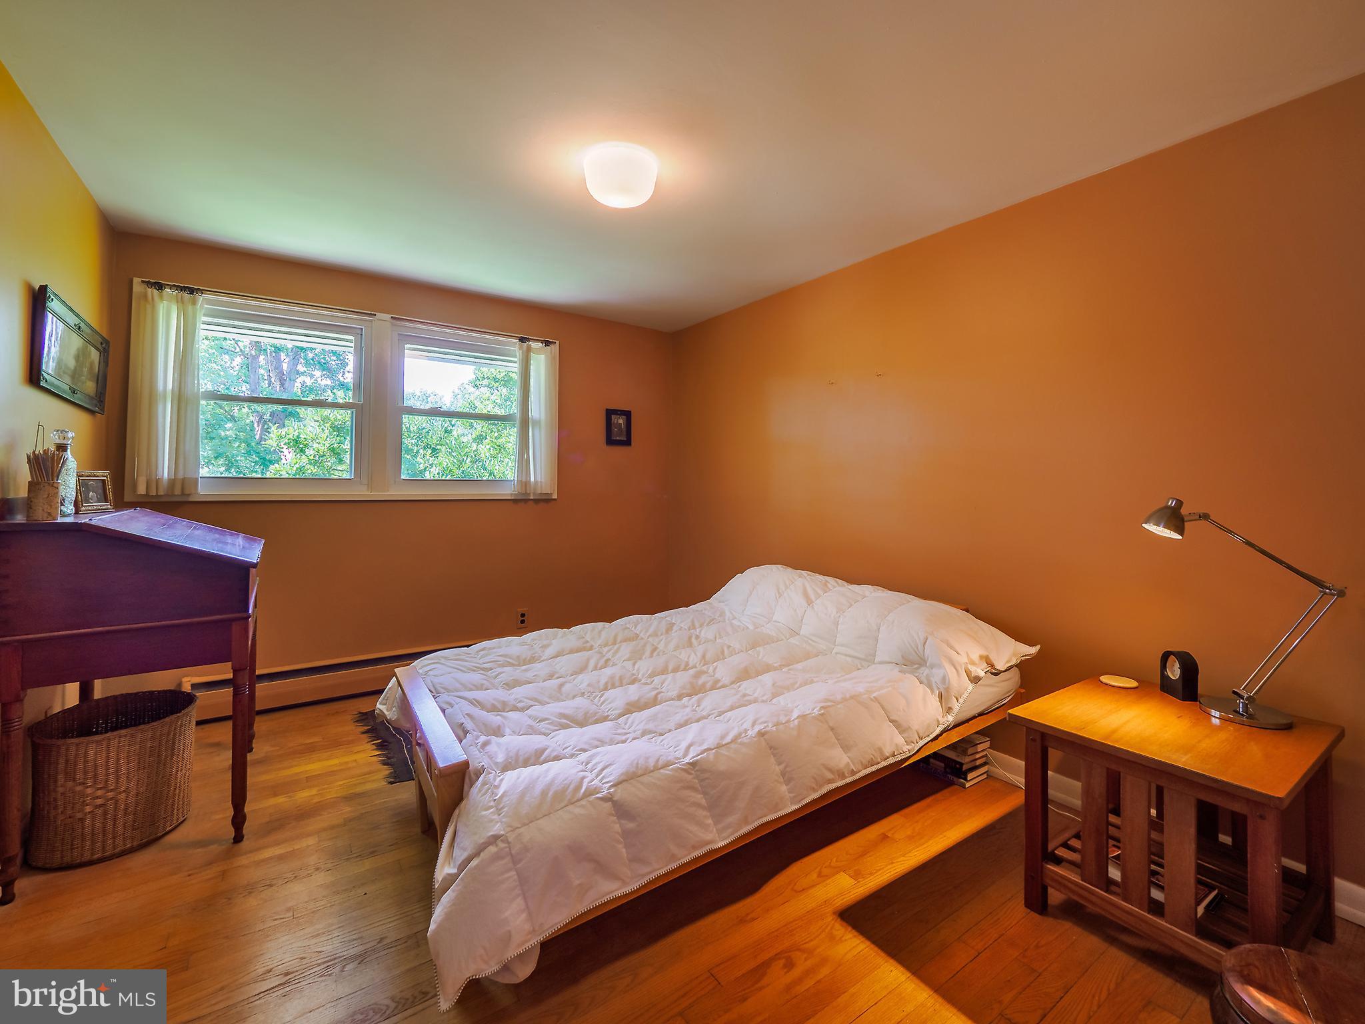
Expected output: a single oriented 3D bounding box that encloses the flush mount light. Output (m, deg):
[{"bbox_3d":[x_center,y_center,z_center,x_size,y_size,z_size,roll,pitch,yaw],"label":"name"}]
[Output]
[{"bbox_3d":[-0.239,-1.234,2.086,0.282,0.151,0.282,0,1,0],"label":"flush mount light"}]

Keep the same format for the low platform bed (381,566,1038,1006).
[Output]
[{"bbox_3d":[0.075,0.601,2.134,2.193,0.500,1.518,-1,1,-34],"label":"low platform bed"}]

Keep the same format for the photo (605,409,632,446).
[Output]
[{"bbox_3d":[-0.467,-0.626,4.097,0.217,0.268,0.024,-1,1,-34],"label":"photo"}]

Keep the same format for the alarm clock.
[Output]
[{"bbox_3d":[1.592,0.520,1.769,0.050,0.140,0.100,0,1,8],"label":"alarm clock"}]

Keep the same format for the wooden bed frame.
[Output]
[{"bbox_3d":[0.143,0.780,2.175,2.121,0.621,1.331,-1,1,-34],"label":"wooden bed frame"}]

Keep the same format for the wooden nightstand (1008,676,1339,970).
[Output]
[{"bbox_3d":[1.381,0.870,1.565,0.639,0.545,0.558,-1,1,-34],"label":"wooden nightstand"}]

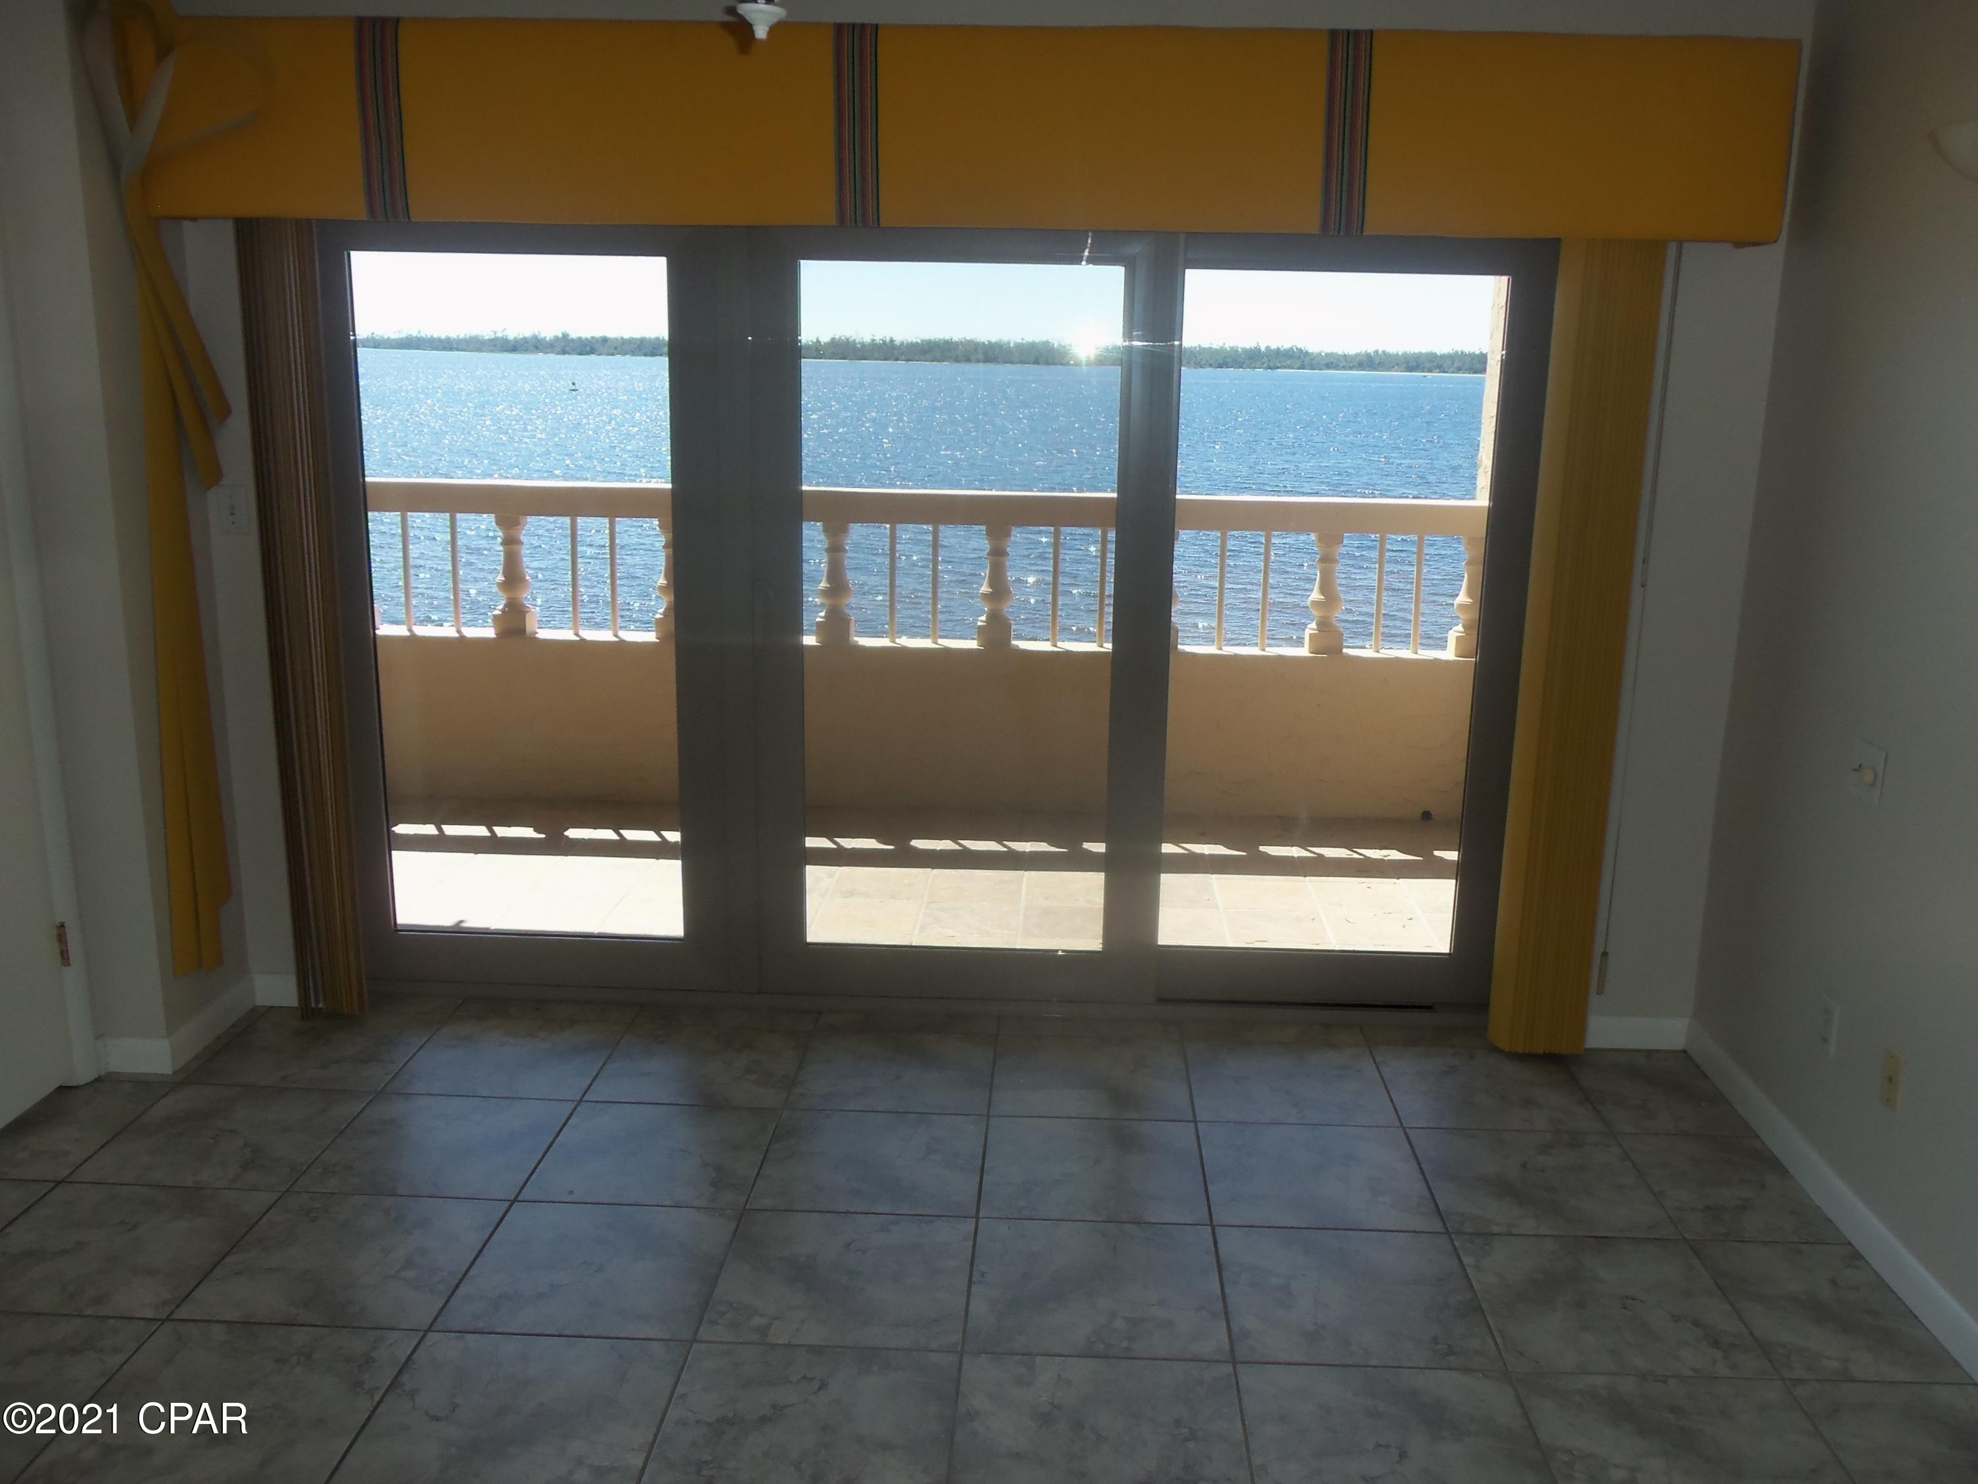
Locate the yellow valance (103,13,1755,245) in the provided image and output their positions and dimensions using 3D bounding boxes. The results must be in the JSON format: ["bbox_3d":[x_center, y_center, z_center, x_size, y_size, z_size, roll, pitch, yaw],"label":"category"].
[{"bbox_3d":[-0.082,-1.309,3.479,3.483,0.394,0.212,2,13,2],"label":"yellow valance"}]

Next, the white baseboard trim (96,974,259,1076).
[{"bbox_3d":[-1.972,0.681,3.914,0.162,0.087,0.420,2,13,2],"label":"white baseboard trim"}]

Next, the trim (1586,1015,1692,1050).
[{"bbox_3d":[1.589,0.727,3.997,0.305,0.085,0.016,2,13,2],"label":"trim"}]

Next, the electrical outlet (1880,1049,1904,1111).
[{"bbox_3d":[1.694,0.636,3.006,0.008,0.114,0.071,2,13,2],"label":"electrical outlet"}]

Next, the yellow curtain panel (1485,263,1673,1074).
[{"bbox_3d":[1.376,-0.225,3.744,0.217,2.019,0.097,2,13,2],"label":"yellow curtain panel"}]

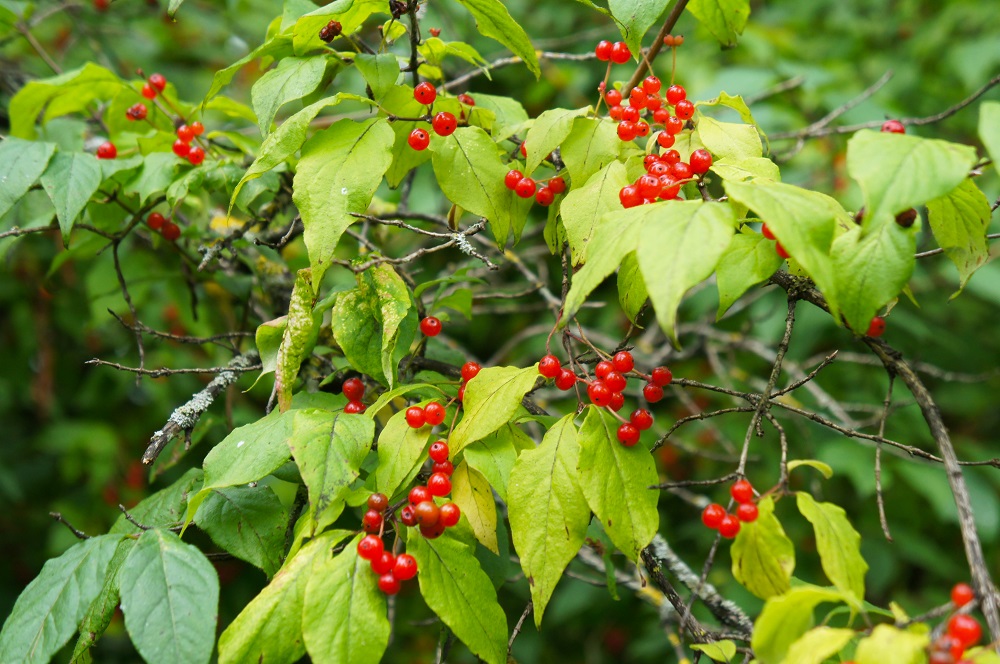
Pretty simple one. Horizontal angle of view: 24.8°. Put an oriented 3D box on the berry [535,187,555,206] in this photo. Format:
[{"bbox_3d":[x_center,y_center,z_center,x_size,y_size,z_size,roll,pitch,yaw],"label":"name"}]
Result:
[{"bbox_3d":[0.017,-0.051,0.860,0.008,0.008,0.008,0,8,0],"label":"berry"}]

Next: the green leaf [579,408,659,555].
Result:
[{"bbox_3d":[0.041,0.053,0.801,0.026,0.059,0.010,-16,-22,-5],"label":"green leaf"}]

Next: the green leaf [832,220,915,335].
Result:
[{"bbox_3d":[0.138,-0.021,0.840,0.030,0.054,0.010,8,-32,0],"label":"green leaf"}]

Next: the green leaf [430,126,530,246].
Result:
[{"bbox_3d":[-0.008,-0.052,0.815,0.029,0.052,0.011,-20,-23,-5],"label":"green leaf"}]

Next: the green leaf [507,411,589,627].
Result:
[{"bbox_3d":[0.020,0.066,0.805,0.027,0.077,0.013,8,-15,6],"label":"green leaf"}]

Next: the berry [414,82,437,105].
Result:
[{"bbox_3d":[-0.027,-0.086,0.820,0.008,0.008,0.008,0,10,0],"label":"berry"}]

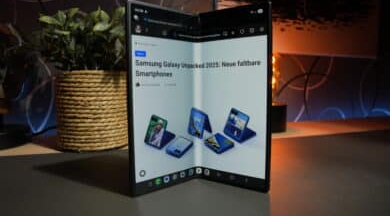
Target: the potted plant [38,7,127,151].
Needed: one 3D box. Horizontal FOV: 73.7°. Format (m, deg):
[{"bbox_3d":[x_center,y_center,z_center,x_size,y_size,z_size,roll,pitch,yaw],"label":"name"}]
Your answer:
[{"bbox_3d":[-0.170,-0.055,0.445,0.180,0.235,0.172,0,4,0],"label":"potted plant"}]

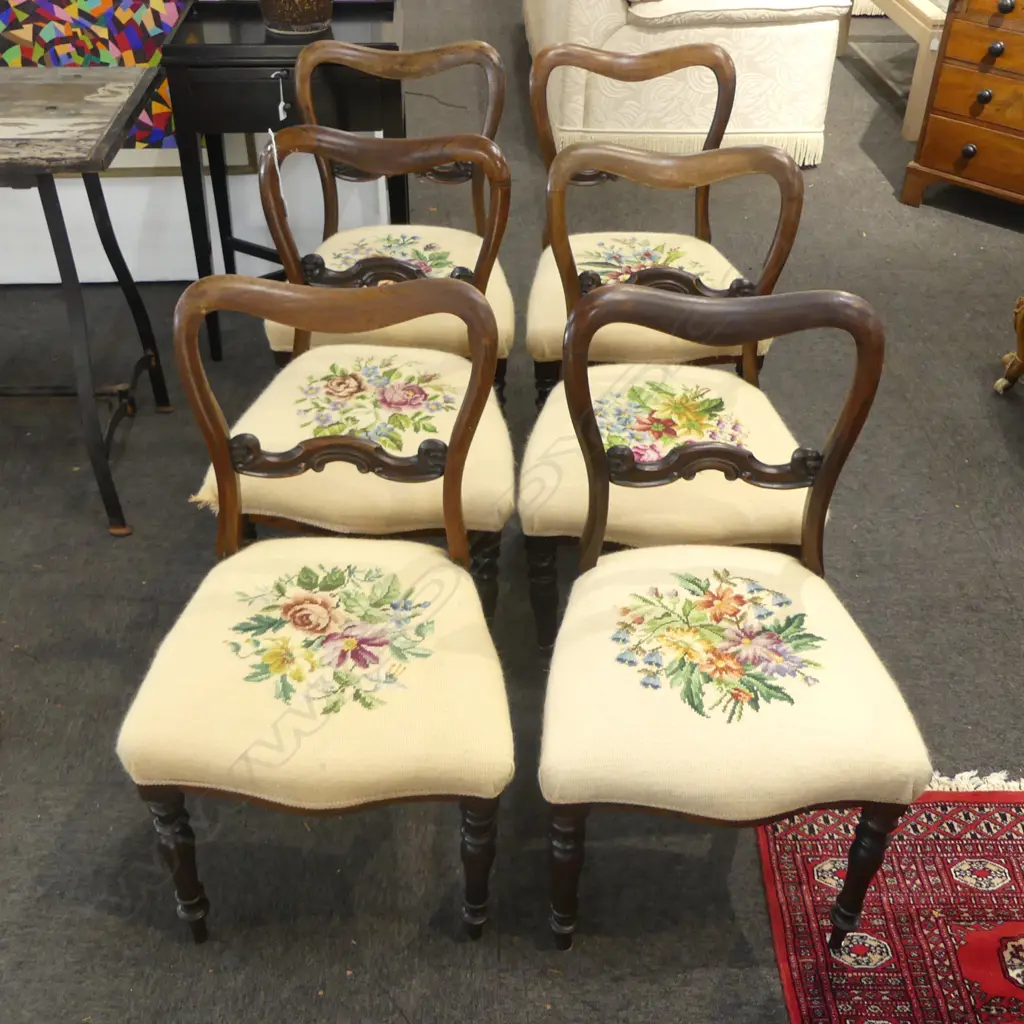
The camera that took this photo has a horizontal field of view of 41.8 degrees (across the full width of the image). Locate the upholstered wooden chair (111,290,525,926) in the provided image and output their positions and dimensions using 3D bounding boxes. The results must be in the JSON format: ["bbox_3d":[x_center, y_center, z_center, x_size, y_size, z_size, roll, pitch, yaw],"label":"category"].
[{"bbox_3d":[-0.241,0.161,1.823,0.485,0.840,0.505,1,35,0],"label":"upholstered wooden chair"}]

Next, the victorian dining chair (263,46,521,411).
[{"bbox_3d":[-0.239,-0.491,2.824,0.502,0.854,0.516,1,34,0],"label":"victorian dining chair"}]

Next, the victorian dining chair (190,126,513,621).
[{"bbox_3d":[-0.228,-0.172,2.299,0.485,0.840,0.505,3,35,2],"label":"victorian dining chair"}]

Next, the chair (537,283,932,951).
[{"bbox_3d":[0.274,0.175,1.819,0.485,0.840,0.505,1,35,-1],"label":"chair"}]

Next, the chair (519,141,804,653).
[{"bbox_3d":[0.258,-0.142,2.270,0.485,0.840,0.505,2,35,1],"label":"chair"}]

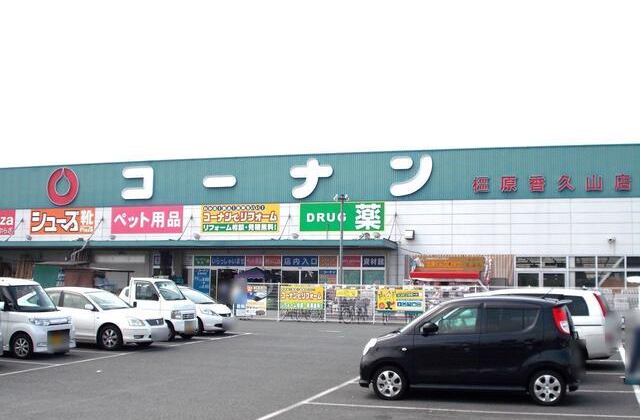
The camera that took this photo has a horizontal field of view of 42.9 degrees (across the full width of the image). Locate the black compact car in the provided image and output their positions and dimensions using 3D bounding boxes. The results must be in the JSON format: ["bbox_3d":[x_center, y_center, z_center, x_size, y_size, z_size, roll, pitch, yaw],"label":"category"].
[{"bbox_3d":[2.449,2.140,12.769,3.395,1.600,1.475,-1,-5,19],"label":"black compact car"}]

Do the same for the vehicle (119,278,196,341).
[{"bbox_3d":[-5.233,2.799,23.616,3.395,1.770,1.475,-1,-5,19],"label":"vehicle"}]

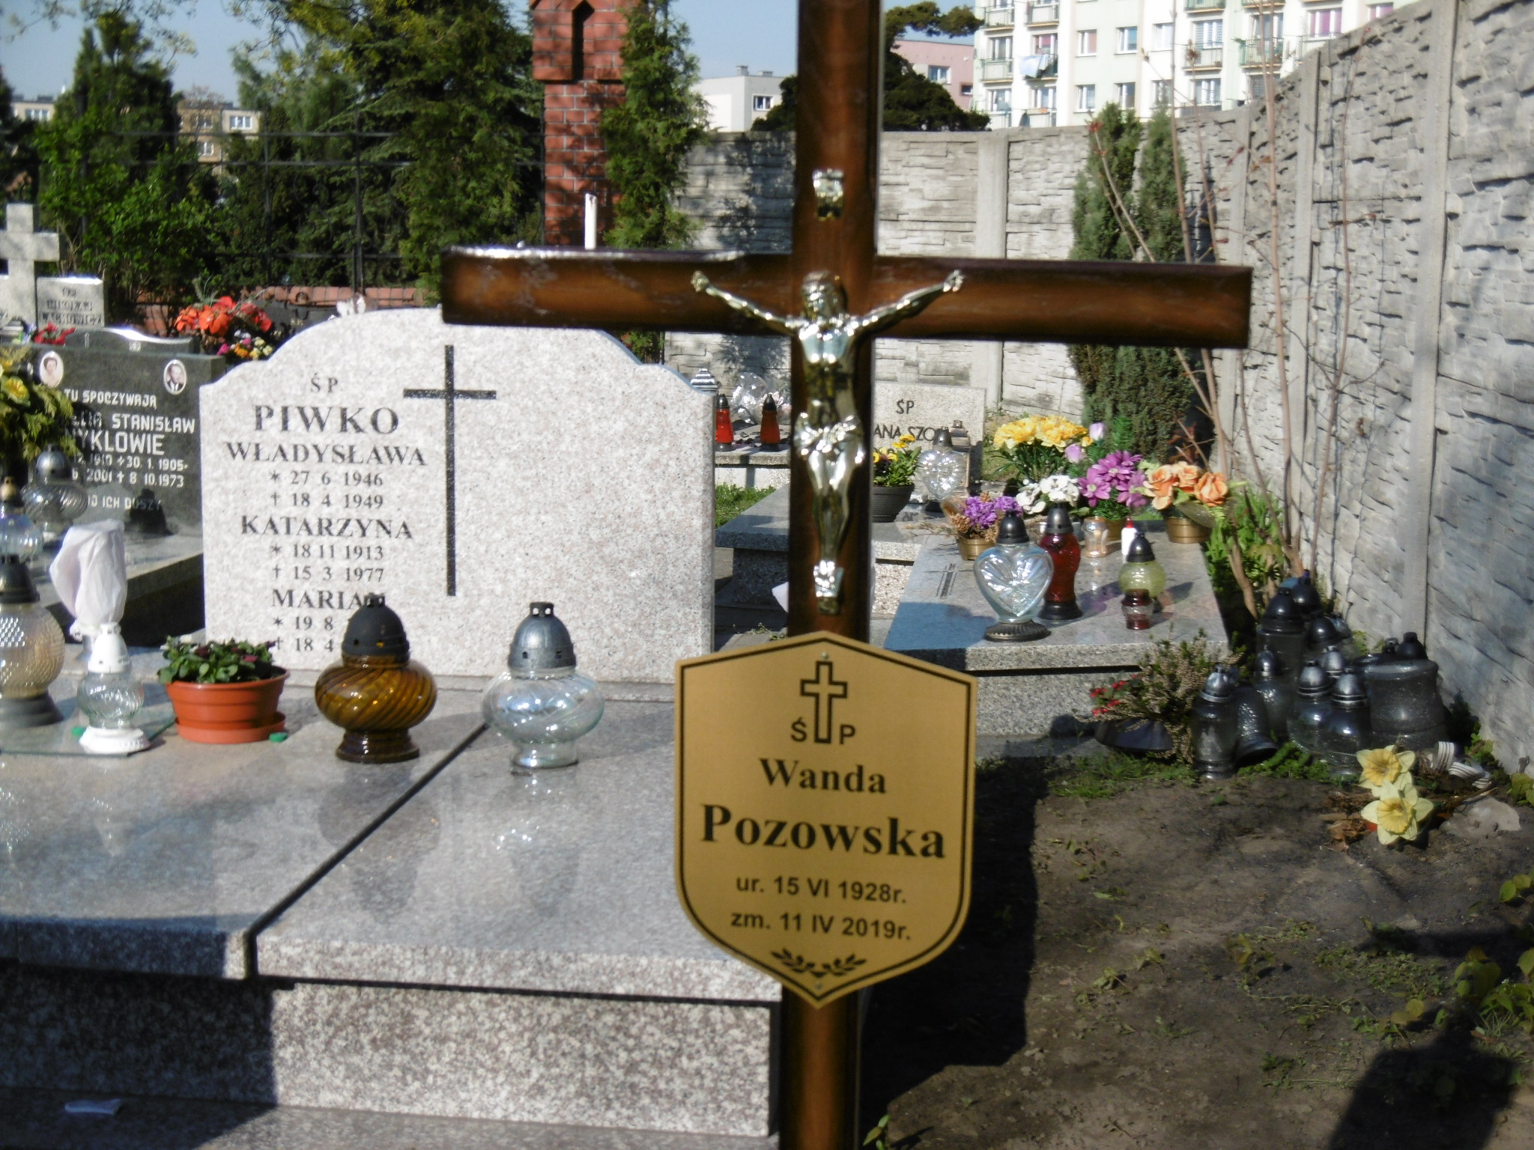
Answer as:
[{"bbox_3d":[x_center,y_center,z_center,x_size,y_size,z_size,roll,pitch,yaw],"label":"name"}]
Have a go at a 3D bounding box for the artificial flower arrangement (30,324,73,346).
[{"bbox_3d":[-2.873,-0.955,10.500,0.178,0.107,0.170,2,8,10],"label":"artificial flower arrangement"}]

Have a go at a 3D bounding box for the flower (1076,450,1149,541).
[{"bbox_3d":[1.021,-0.239,7.739,0.214,0.264,0.204,1,8,7],"label":"flower"}]

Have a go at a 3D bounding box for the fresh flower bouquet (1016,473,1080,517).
[{"bbox_3d":[0.751,-0.204,7.020,0.180,0.150,0.170,1,8,0],"label":"fresh flower bouquet"}]

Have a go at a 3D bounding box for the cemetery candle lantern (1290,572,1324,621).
[{"bbox_3d":[1.329,0.138,6.450,0.110,0.280,0.110,1,8,0],"label":"cemetery candle lantern"}]

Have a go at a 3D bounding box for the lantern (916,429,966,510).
[{"bbox_3d":[0.541,-0.327,8.083,0.152,0.236,0.094,1,8,6],"label":"lantern"}]

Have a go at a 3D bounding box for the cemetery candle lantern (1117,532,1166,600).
[{"bbox_3d":[0.856,-0.012,5.938,0.106,0.165,0.106,2,8,8],"label":"cemetery candle lantern"}]

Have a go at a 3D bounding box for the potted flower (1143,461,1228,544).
[{"bbox_3d":[1.074,-0.189,6.705,0.218,0.198,0.185,2,9,9],"label":"potted flower"}]

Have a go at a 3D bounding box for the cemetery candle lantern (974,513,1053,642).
[{"bbox_3d":[0.597,0.000,6.324,0.188,0.301,0.154,1,8,7],"label":"cemetery candle lantern"}]

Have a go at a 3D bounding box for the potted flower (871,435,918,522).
[{"bbox_3d":[0.322,-0.290,7.850,0.260,0.250,0.250,1,8,0],"label":"potted flower"}]

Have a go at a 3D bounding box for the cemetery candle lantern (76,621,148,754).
[{"bbox_3d":[-1.145,0.189,4.573,0.125,0.225,0.125,1,8,0],"label":"cemetery candle lantern"}]

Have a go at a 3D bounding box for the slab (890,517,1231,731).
[{"bbox_3d":[0.793,0.120,7.109,0.816,0.266,1.781,1,8,7],"label":"slab"}]

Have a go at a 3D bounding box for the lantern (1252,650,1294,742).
[{"bbox_3d":[1.166,0.263,5.984,0.100,0.215,0.100,1,8,0],"label":"lantern"}]

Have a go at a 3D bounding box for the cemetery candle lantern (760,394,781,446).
[{"bbox_3d":[0.016,-0.653,11.034,0.086,0.215,0.086,1,8,0],"label":"cemetery candle lantern"}]

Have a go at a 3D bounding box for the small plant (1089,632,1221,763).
[{"bbox_3d":[0.835,0.255,5.601,0.277,0.259,0.222,2,8,9],"label":"small plant"}]

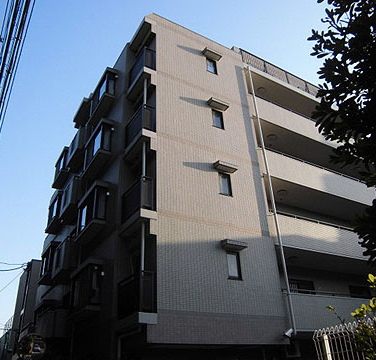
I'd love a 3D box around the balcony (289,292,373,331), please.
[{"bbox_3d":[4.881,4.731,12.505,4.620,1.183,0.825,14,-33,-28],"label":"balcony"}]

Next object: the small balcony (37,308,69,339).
[{"bbox_3d":[-5.192,5.798,13.977,0.632,1.018,2.613,14,-33,-28],"label":"small balcony"}]

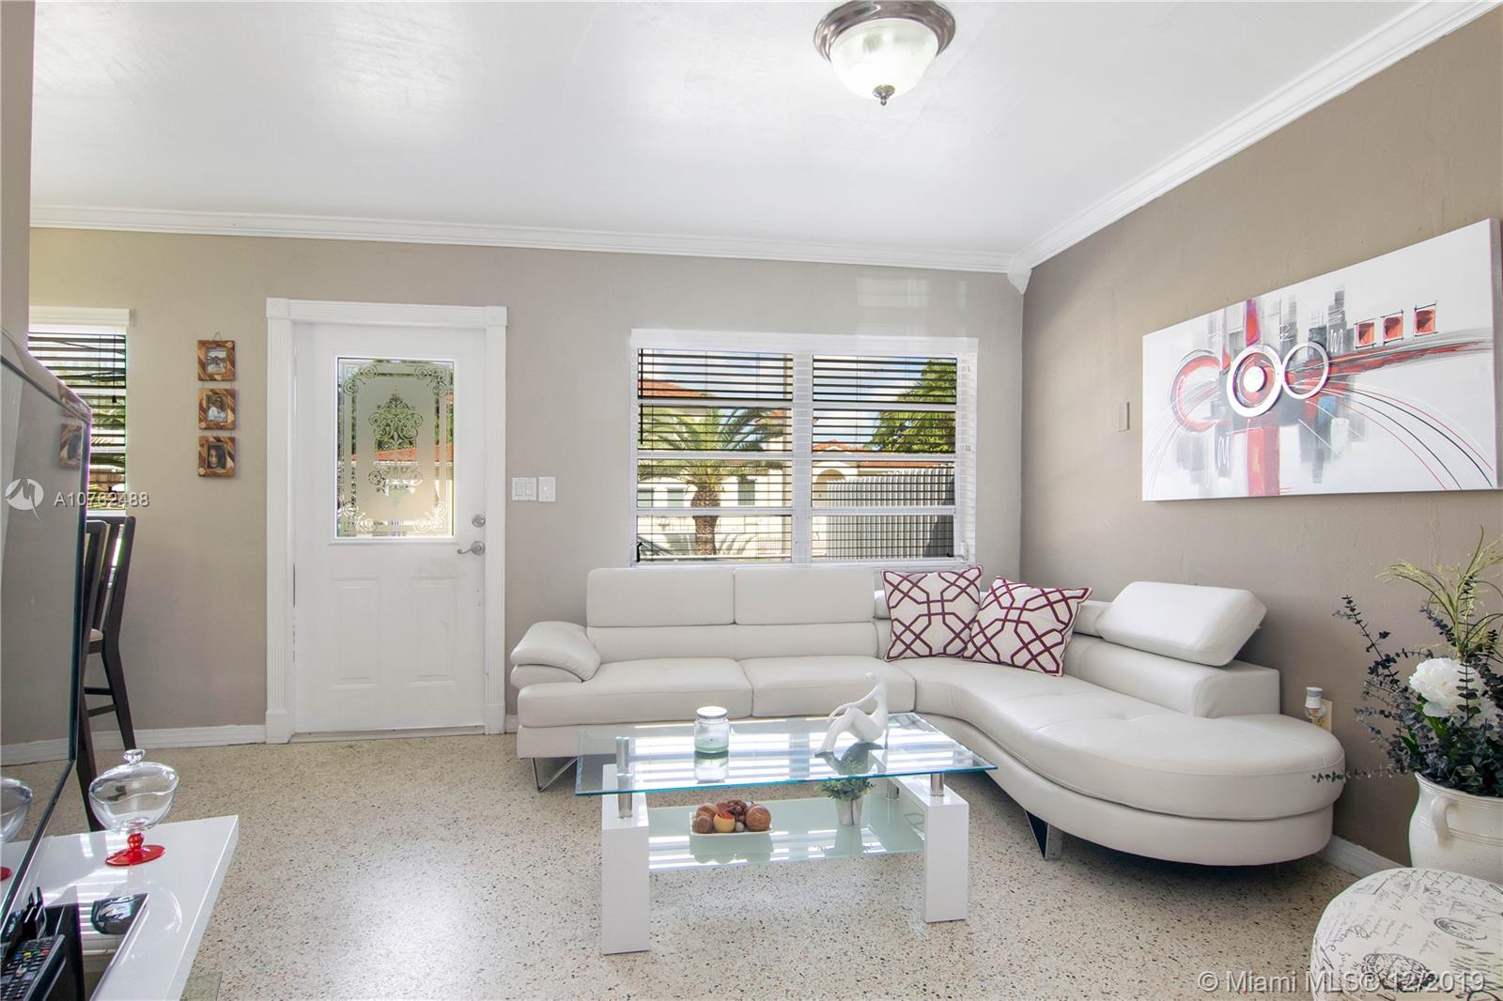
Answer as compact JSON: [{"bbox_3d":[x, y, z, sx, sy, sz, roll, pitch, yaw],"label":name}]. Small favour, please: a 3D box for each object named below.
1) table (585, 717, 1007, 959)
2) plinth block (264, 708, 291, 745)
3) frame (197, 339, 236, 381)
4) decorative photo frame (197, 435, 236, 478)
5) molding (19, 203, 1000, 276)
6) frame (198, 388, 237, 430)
[{"bbox_3d":[0.070,0.957,2.260,1.135,0.436,0.570,0,0,-10],"label":"table"},{"bbox_3d":[-2.283,1.089,3.630,0.105,0.168,0.028,0,1,-8],"label":"plinth block"},{"bbox_3d":[-2.550,-0.664,3.591,0.162,0.196,0.020,0,0,-9],"label":"frame"},{"bbox_3d":[-2.548,-0.208,3.591,0.160,0.196,0.020,0,0,-9],"label":"decorative photo frame"},{"bbox_3d":[-0.940,-1.306,3.808,4.868,0.080,0.080,0,0,-9],"label":"molding"},{"bbox_3d":[-2.547,-0.434,3.591,0.158,0.197,0.020,0,0,-9],"label":"frame"}]

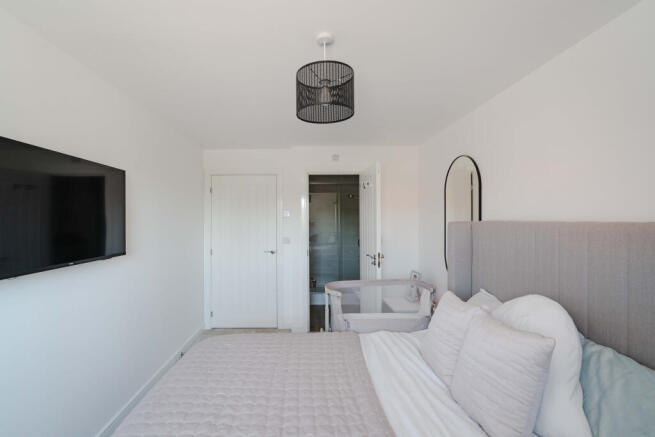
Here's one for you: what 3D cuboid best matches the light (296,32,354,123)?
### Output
[{"bbox_3d":[-0.011,-0.723,1.485,0.292,0.392,0.292,0,0,0],"label":"light"}]

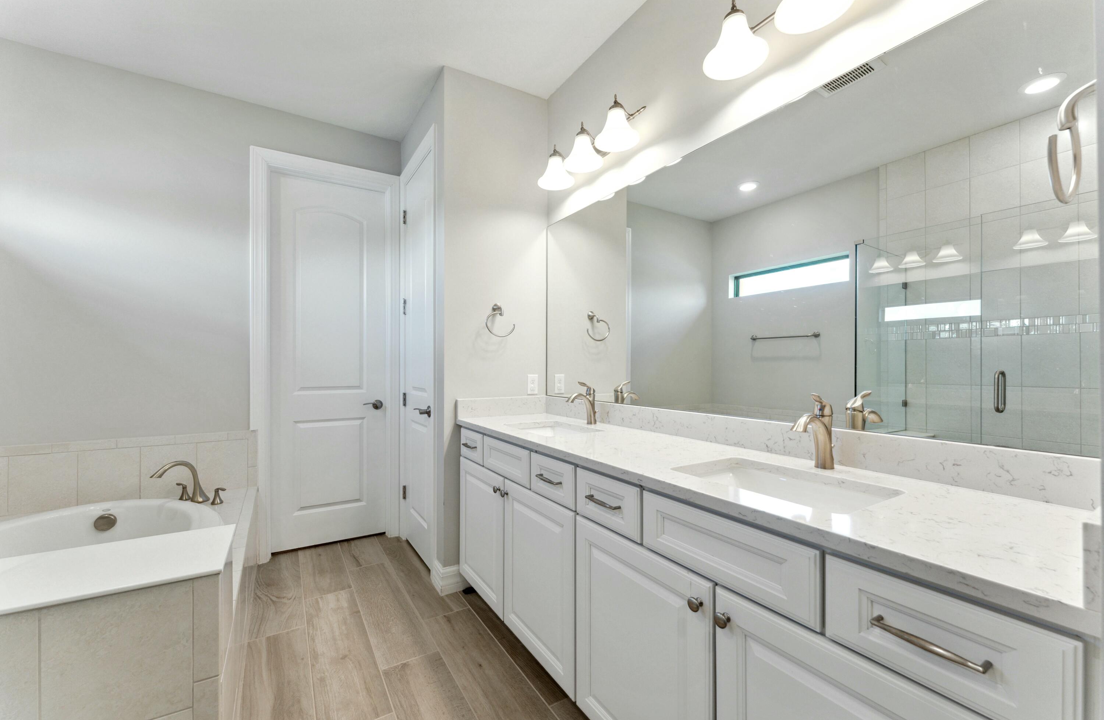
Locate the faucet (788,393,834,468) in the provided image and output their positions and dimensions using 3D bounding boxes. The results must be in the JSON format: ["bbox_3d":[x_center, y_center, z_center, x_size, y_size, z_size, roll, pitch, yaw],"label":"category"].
[{"bbox_3d":[0.723,0.198,1.183,0.170,0.210,0.050,0,-1,-32],"label":"faucet"}]

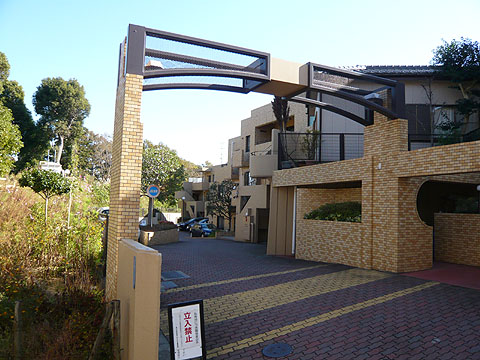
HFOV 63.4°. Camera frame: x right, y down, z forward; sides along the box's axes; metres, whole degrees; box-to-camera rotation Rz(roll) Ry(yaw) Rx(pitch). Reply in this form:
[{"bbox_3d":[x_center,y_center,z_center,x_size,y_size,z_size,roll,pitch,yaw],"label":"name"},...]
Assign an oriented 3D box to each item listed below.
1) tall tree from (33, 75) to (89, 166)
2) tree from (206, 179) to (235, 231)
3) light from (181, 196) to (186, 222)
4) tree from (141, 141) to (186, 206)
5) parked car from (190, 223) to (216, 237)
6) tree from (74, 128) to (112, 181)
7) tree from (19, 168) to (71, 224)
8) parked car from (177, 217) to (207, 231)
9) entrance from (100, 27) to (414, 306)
[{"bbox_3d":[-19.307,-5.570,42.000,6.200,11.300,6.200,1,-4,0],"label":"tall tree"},{"bbox_3d":[-1.908,2.447,38.000,2.800,5.200,2.800,1,-4,0],"label":"tree"},{"bbox_3d":[-6.839,3.631,47.000,0.400,3.300,0.400,1,-4,0],"label":"light"},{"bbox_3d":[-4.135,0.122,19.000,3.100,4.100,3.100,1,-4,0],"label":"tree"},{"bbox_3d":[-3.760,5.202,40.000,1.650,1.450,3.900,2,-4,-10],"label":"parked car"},{"bbox_3d":[-18.735,-2.511,50.000,5.500,8.200,5.500,1,-4,0],"label":"tree"},{"bbox_3d":[-7.552,0.831,15.000,2.000,2.600,2.000,1,-4,0],"label":"tree"},{"bbox_3d":[-5.094,4.928,43.000,4.400,1.500,1.700,5,-6,-44],"label":"parked car"},{"bbox_3d":[0.729,-0.103,7.837,6.144,4.378,1.143,3,-5,-25],"label":"entrance"}]

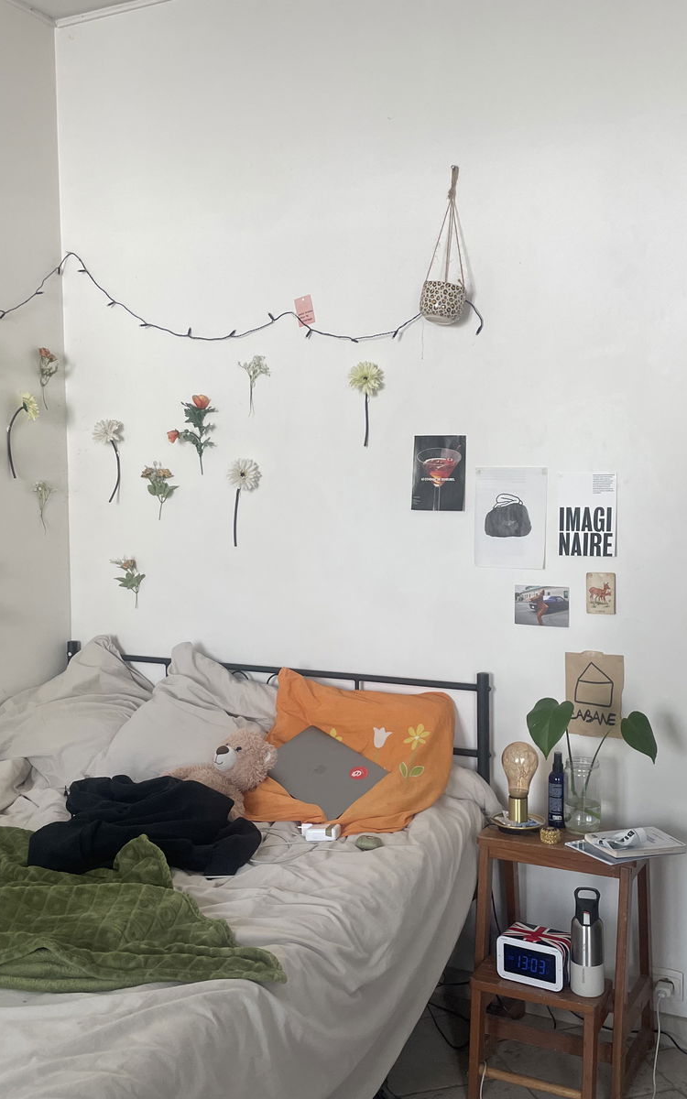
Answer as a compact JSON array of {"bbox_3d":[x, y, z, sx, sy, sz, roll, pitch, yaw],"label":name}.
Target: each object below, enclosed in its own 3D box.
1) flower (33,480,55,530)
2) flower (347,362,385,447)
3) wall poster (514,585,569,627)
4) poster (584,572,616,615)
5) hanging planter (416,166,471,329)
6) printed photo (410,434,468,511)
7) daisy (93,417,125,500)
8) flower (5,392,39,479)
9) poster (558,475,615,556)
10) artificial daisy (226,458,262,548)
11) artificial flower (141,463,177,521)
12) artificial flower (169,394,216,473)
[{"bbox_3d":[-0.922,-0.136,3.389,0.045,0.153,0.078,1,4,27],"label":"flower"},{"bbox_3d":[0.063,-0.397,3.028,0.100,0.232,0.050,1,4,28],"label":"flower"},{"bbox_3d":[0.515,0.148,2.856,0.145,0.103,0.004,1,4,27],"label":"wall poster"},{"bbox_3d":[0.647,0.111,2.760,0.074,0.104,0.008,1,4,27],"label":"poster"},{"bbox_3d":[0.260,-0.787,2.852,0.125,0.405,0.125,-1,4,0],"label":"hanging planter"},{"bbox_3d":[0.256,-0.205,2.962,0.153,0.201,0.008,4,5,28],"label":"printed photo"},{"bbox_3d":[-0.732,-0.275,3.433,0.115,0.255,0.070,1,4,27],"label":"daisy"},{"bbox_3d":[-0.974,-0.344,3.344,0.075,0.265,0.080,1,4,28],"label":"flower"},{"bbox_3d":[0.612,-0.087,2.763,0.150,0.212,0.009,1,4,27],"label":"poster"},{"bbox_3d":[-0.293,-0.139,3.219,0.108,0.258,0.060,1,4,27],"label":"artificial daisy"},{"bbox_3d":[-0.567,-0.177,3.376,0.098,0.176,0.050,1,4,28],"label":"artificial flower"},{"bbox_3d":[-0.448,-0.341,3.248,0.170,0.230,0.065,1,4,27],"label":"artificial flower"}]

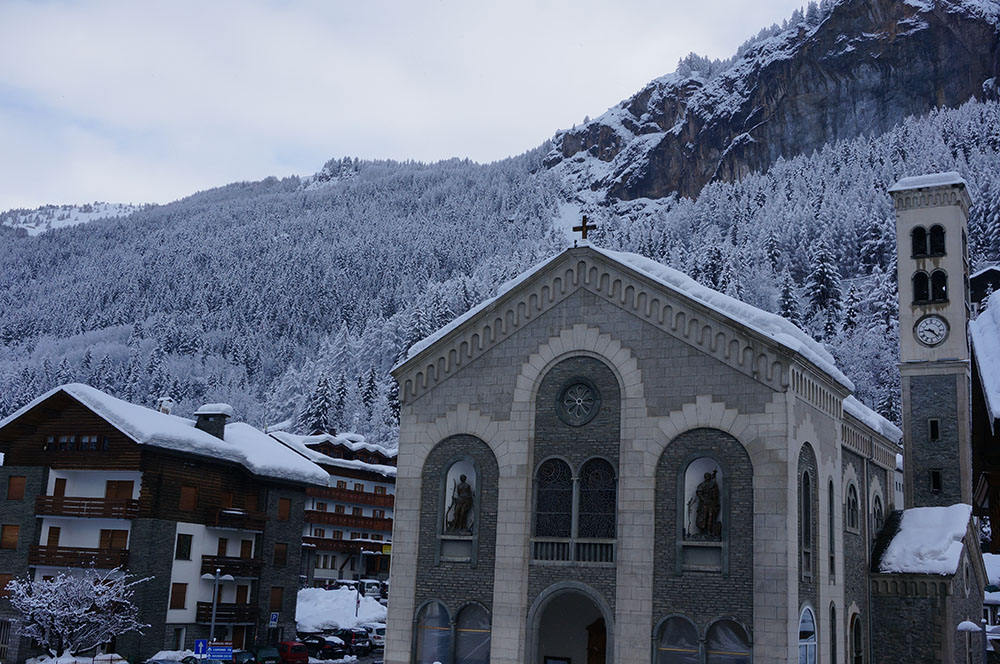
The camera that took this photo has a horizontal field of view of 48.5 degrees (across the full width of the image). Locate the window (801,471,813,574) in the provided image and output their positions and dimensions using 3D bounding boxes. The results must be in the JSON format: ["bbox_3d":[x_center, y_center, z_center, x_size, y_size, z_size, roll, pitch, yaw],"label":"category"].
[{"bbox_3d":[10.361,6.564,37.851,0.270,3.600,1.380,-4,-14,30],"label":"window"}]

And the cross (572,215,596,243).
[{"bbox_3d":[3.458,-4.235,45.407,1.000,1.120,0.160,-3,-13,28],"label":"cross"}]

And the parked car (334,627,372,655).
[{"bbox_3d":[-10.102,20.137,72.634,1.700,1.650,3.900,15,-17,-42],"label":"parked car"}]

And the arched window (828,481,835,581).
[{"bbox_3d":[13.518,8.053,45.613,0.250,4.246,0.652,-4,-15,30],"label":"arched window"}]

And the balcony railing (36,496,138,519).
[{"bbox_3d":[-24.026,10.255,64.581,6.590,1.080,1.150,-2,-14,22],"label":"balcony railing"}]

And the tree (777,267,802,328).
[{"bbox_3d":[48.346,-5.085,185.000,4.000,11.300,4.000,0,-13,15],"label":"tree"}]

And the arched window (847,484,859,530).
[{"bbox_3d":[13.884,6.956,43.994,0.270,1.850,1.950,-4,-14,30],"label":"arched window"}]

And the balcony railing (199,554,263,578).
[{"bbox_3d":[-16.005,14.133,66.613,0.800,1.111,4.747,-3,-14,25],"label":"balcony railing"}]

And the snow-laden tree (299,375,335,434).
[{"bbox_3d":[-33.072,13.607,200.000,6.500,12.200,6.500,4,-11,-9],"label":"snow-laden tree"}]

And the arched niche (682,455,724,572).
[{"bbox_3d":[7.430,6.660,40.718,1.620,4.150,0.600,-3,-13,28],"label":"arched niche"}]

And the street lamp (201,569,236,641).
[{"bbox_3d":[-12.797,13.213,49.437,1.550,5.200,0.650,6,-13,-13],"label":"street lamp"}]

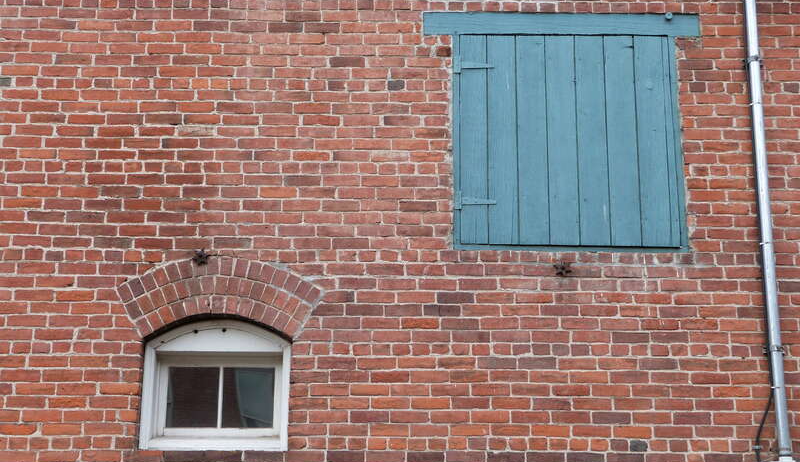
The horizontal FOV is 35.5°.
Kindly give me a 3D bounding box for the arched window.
[{"bbox_3d":[-0.958,0.808,6.539,0.778,0.690,0.120,0,-15,-1],"label":"arched window"}]

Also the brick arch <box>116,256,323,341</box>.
[{"bbox_3d":[-0.939,0.369,6.595,1.087,0.456,0.130,0,-15,-1],"label":"brick arch"}]

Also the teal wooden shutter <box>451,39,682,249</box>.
[{"bbox_3d":[0.913,-0.490,6.831,1.217,1.235,0.060,0,-15,-1],"label":"teal wooden shutter"}]

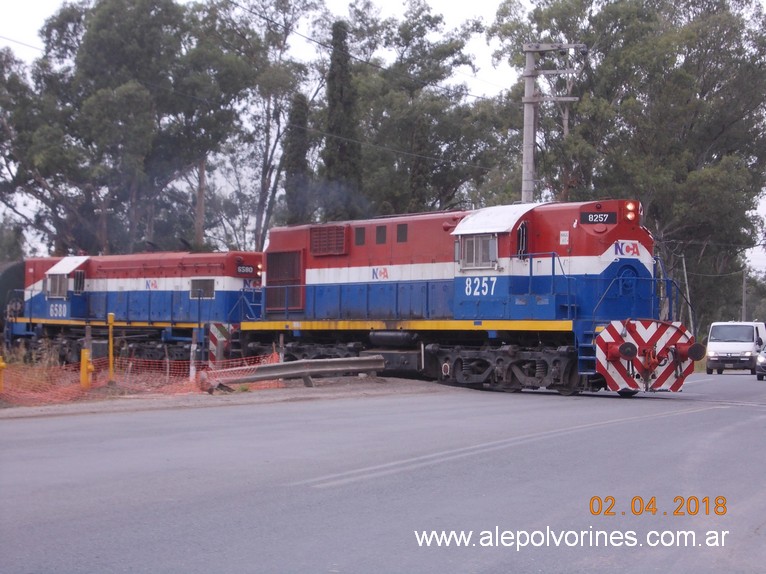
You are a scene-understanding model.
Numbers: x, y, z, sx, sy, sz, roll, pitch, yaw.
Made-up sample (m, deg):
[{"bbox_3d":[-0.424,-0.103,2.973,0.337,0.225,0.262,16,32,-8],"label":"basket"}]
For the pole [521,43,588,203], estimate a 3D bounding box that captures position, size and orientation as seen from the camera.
[{"bbox_3d":[5.785,-2.687,72.700,2.250,11.400,0.480,1,-1,17],"label":"pole"}]

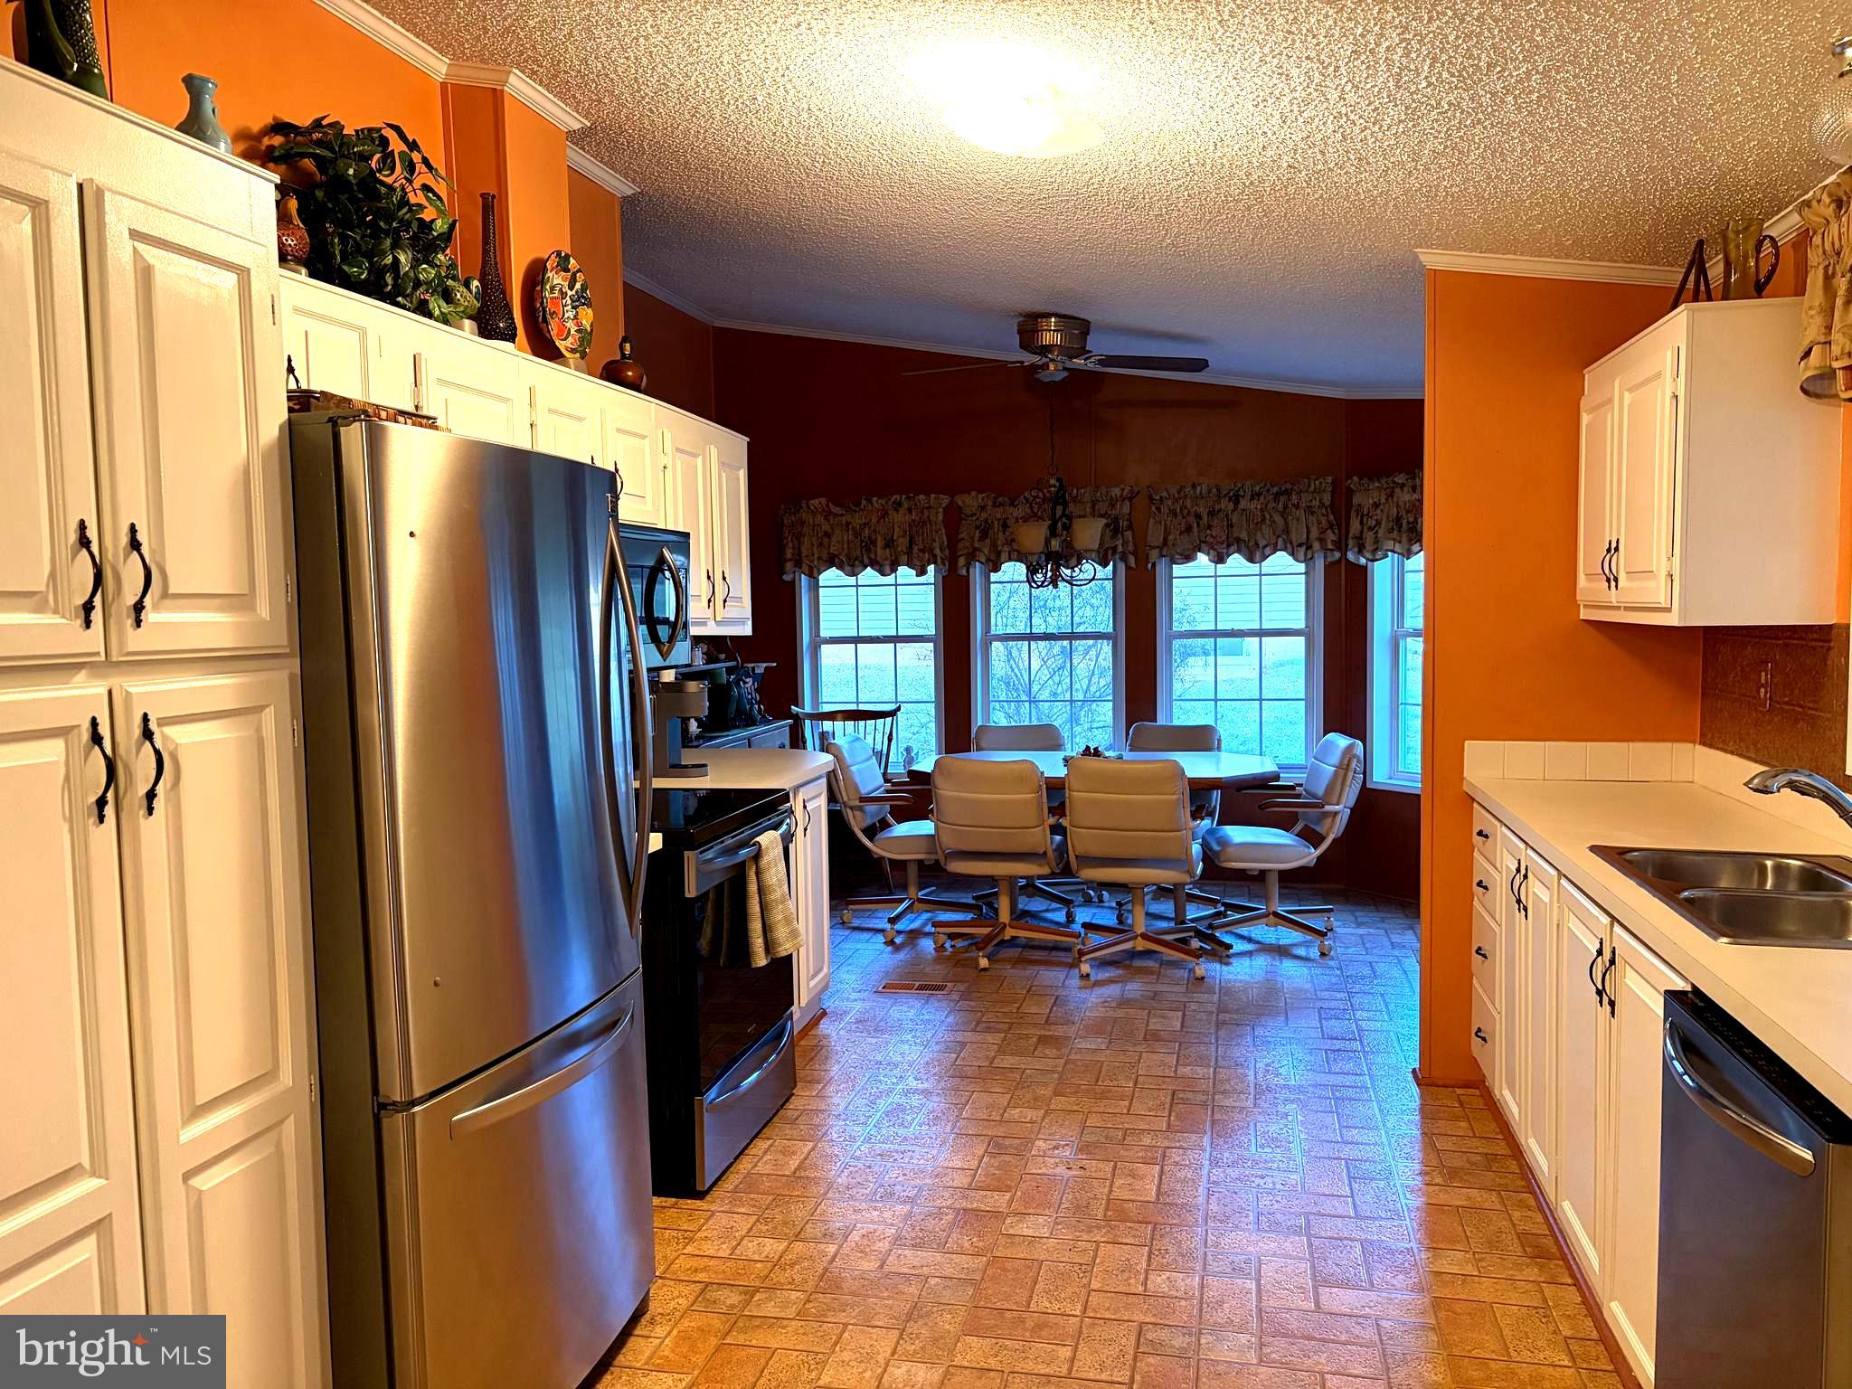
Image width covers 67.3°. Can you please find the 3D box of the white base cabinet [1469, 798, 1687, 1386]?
[{"bbox_3d":[1.689,0.800,3.077,0.600,0.860,2.050,0,4,13],"label":"white base cabinet"}]

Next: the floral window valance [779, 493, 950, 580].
[{"bbox_3d":[-0.333,-0.846,7.377,0.940,0.450,0.120,0,4,13],"label":"floral window valance"}]

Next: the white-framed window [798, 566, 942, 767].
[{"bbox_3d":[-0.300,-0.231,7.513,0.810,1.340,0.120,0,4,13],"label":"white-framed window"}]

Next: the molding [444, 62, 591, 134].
[{"bbox_3d":[-1.113,-1.602,3.780,0.220,0.085,0.460,0,4,13],"label":"molding"}]

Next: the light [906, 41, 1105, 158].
[{"bbox_3d":[0.211,-1.330,3.225,0.410,0.110,0.410,0,4,13],"label":"light"}]

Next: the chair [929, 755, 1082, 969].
[{"bbox_3d":[0.324,0.670,5.786,0.600,0.860,0.650,0,4,13],"label":"chair"}]

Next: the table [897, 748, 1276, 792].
[{"bbox_3d":[0.762,0.691,6.222,1.600,0.750,1.040,0,4,13],"label":"table"}]

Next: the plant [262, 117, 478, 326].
[{"bbox_3d":[-1.160,-0.995,2.941,0.390,0.420,0.450,0,4,13],"label":"plant"}]

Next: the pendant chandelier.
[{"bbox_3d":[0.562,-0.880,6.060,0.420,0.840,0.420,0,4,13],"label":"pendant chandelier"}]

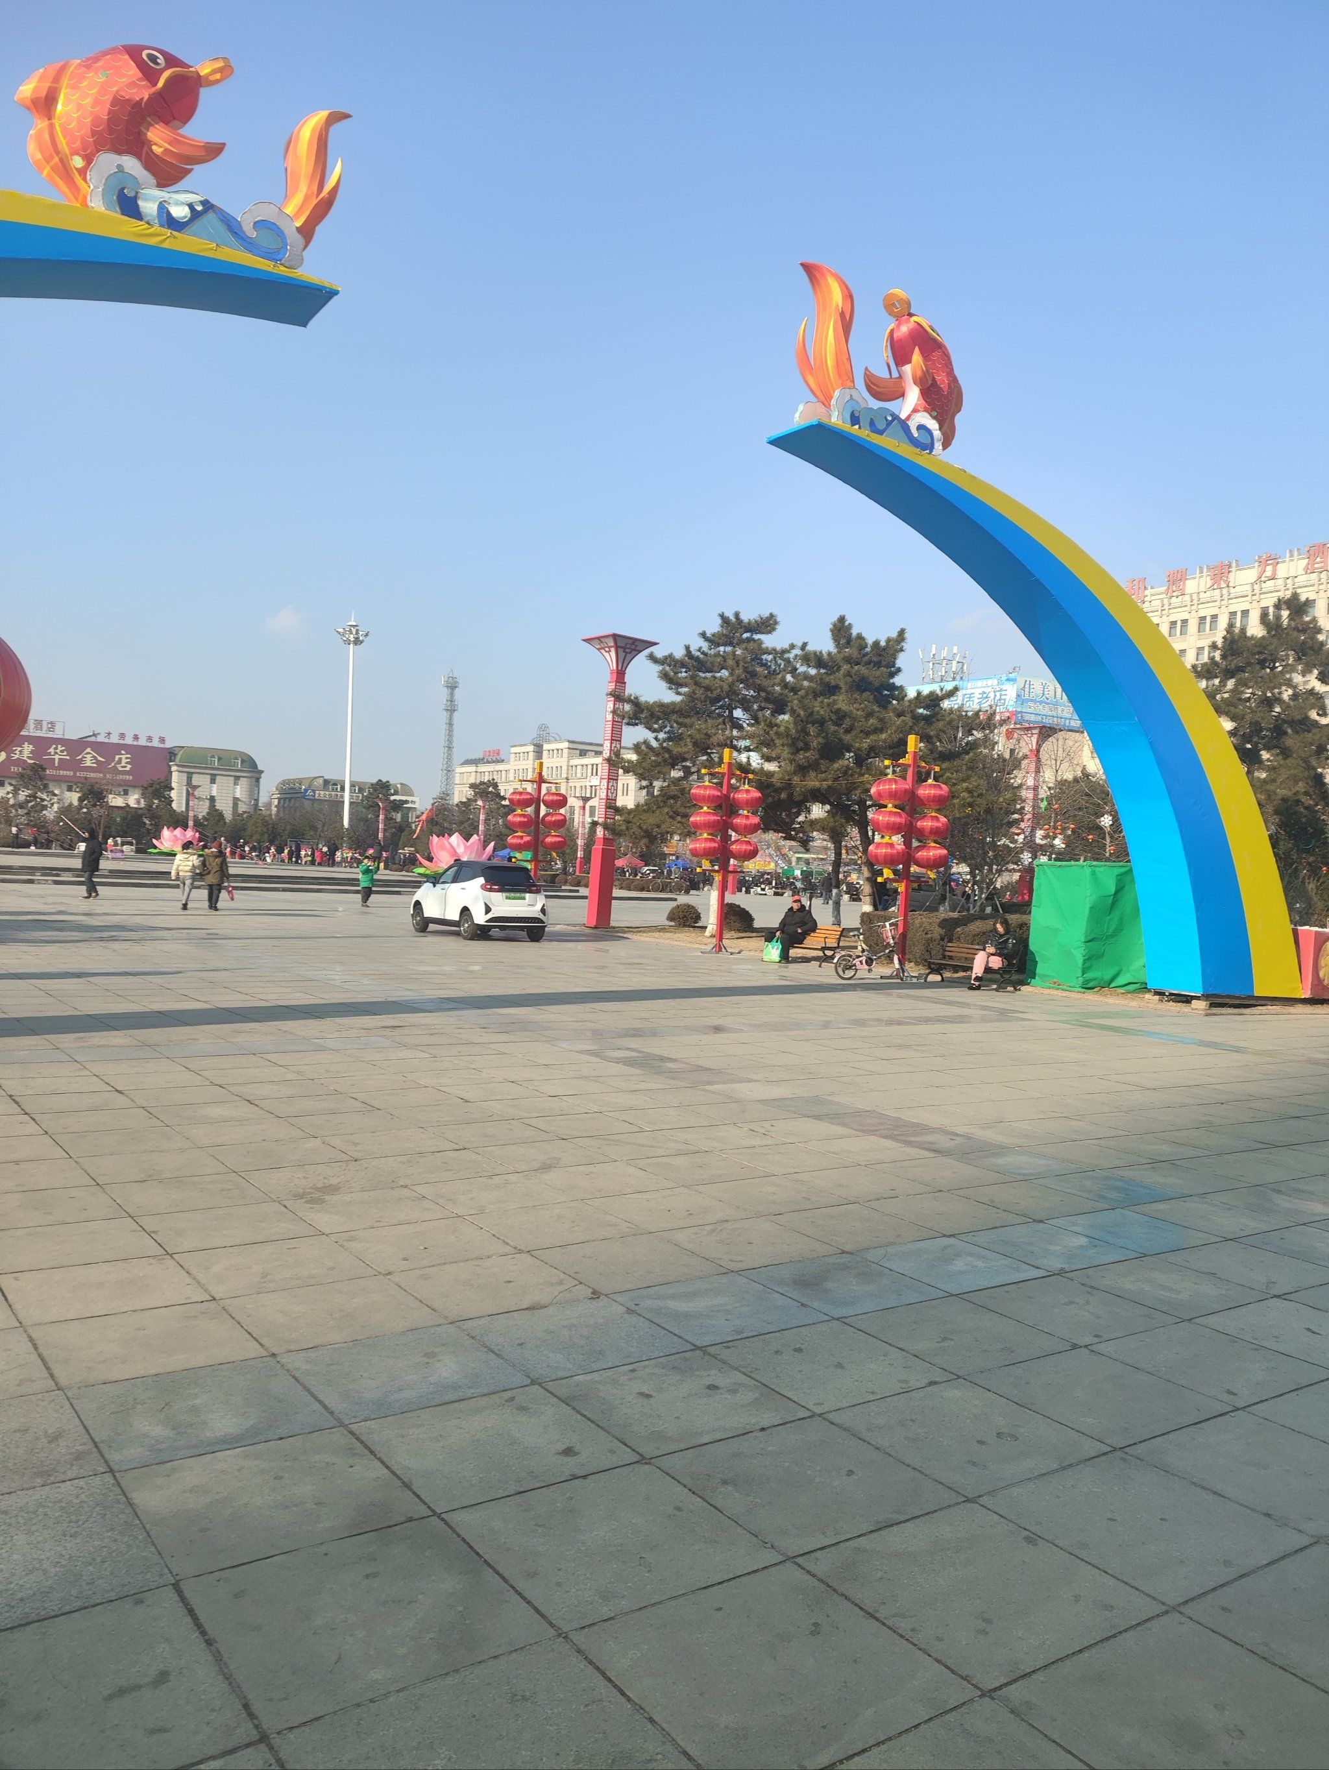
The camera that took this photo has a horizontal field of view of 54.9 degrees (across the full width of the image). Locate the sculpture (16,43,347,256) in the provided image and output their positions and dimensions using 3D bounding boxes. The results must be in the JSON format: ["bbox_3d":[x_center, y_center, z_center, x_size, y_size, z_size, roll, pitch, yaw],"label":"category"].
[{"bbox_3d":[-3.993,-6.074,10.712,2.600,1.740,0.980,2,1,-33],"label":"sculpture"}]

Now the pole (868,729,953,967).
[{"bbox_3d":[4.129,-0.506,21.692,1.500,4.100,0.750,2,1,-42],"label":"pole"}]

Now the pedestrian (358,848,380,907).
[{"bbox_3d":[-8.214,-0.115,35.500,0.420,1.500,0.500,3,0,-12],"label":"pedestrian"}]

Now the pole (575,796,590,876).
[{"bbox_3d":[-6.785,-3.611,106.000,1.450,7.500,1.450,3,0,-36],"label":"pole"}]

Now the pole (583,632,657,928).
[{"bbox_3d":[-1.435,-2.671,33.600,1.450,7.500,1.450,3,0,-36],"label":"pole"}]

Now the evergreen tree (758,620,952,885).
[{"bbox_3d":[4.379,-2.389,30.000,4.600,7.840,4.600,3,0,0],"label":"evergreen tree"}]

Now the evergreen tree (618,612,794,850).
[{"bbox_3d":[1.083,-2.743,31.965,4.400,8.000,4.400,3,1,0],"label":"evergreen tree"}]

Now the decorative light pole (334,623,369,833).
[{"bbox_3d":[-32.187,-14.786,130.000,3.500,25.400,3.500,3,0,-36],"label":"decorative light pole"}]

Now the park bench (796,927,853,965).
[{"bbox_3d":[2.605,1.089,23.995,1.400,0.780,0.650,4,1,44],"label":"park bench"}]

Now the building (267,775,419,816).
[{"bbox_3d":[-72.518,-13.649,289.942,24.000,18.000,33.000,3,0,-34],"label":"building"}]

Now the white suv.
[{"bbox_3d":[-4.017,0.252,27.108,1.790,1.660,4.330,2,1,-29],"label":"white suv"}]

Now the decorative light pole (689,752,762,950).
[{"bbox_3d":[1.195,-0.701,25.692,1.500,4.100,0.750,2,1,-35],"label":"decorative light pole"}]

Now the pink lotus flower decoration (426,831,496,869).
[{"bbox_3d":[-12.974,-1.947,80.000,5.000,2.600,5.000,3,0,-18],"label":"pink lotus flower decoration"}]

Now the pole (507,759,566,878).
[{"bbox_3d":[-3.091,-0.978,30.992,1.500,4.100,0.750,2,1,-33],"label":"pole"}]

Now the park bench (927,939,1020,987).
[{"bbox_3d":[4.876,1.235,20.365,0.600,0.730,1.500,2,1,-39],"label":"park bench"}]

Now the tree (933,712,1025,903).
[{"bbox_3d":[7.014,-1.173,29.482,2.300,5.500,2.300,3,1,0],"label":"tree"}]

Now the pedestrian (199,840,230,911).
[{"bbox_3d":[-11.282,-0.206,32.208,0.580,1.740,0.380,3,1,0],"label":"pedestrian"}]

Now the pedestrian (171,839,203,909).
[{"bbox_3d":[-11.378,-0.231,30.502,0.550,1.630,0.420,3,0,-12],"label":"pedestrian"}]

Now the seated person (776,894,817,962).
[{"bbox_3d":[2.464,0.817,23.862,0.800,1.240,0.580,2,1,-37],"label":"seated person"}]

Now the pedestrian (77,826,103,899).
[{"bbox_3d":[-15.508,-0.480,34.507,0.600,1.820,0.500,3,1,6],"label":"pedestrian"}]

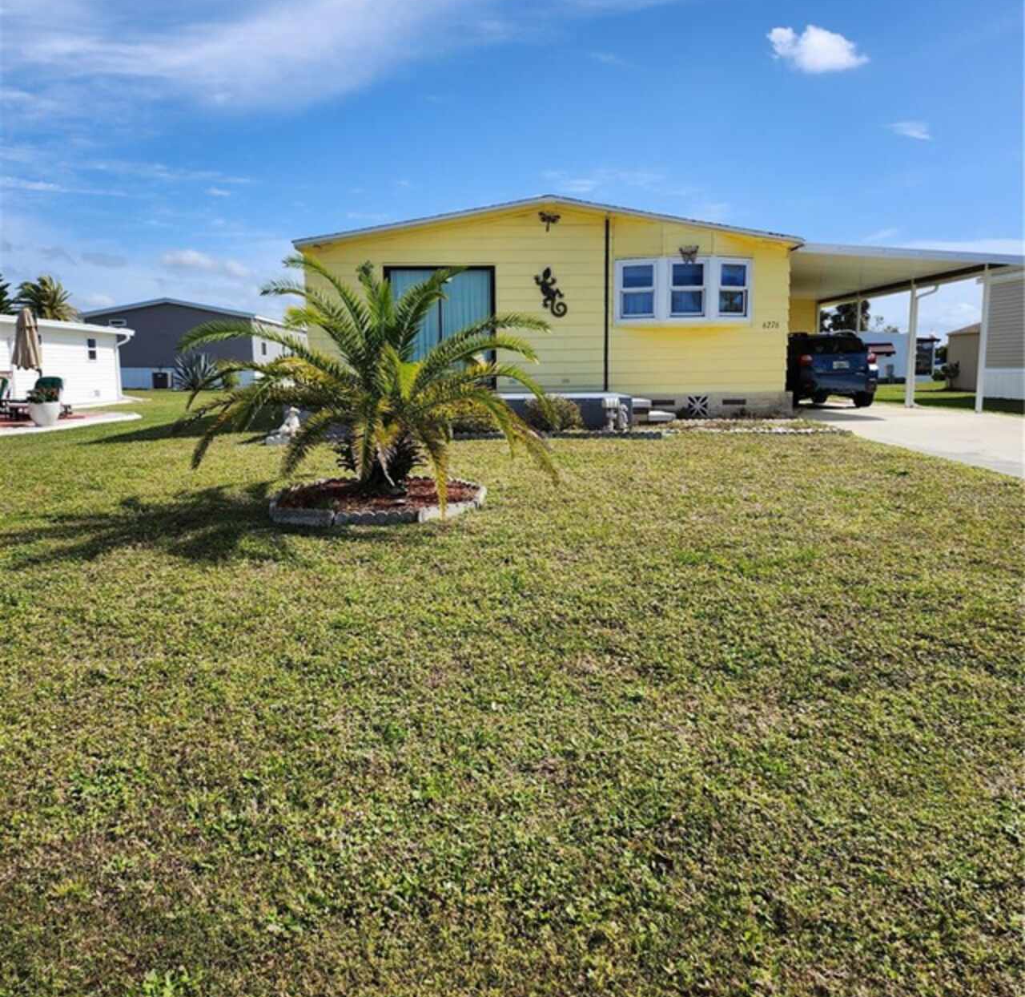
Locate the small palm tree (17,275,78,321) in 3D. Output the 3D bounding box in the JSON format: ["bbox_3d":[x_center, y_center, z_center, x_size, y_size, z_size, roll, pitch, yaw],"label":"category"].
[{"bbox_3d":[-21.170,-7.622,43.306,3.000,5.200,3.000,-1,8,-3],"label":"small palm tree"}]

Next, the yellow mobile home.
[{"bbox_3d":[2.207,-4.017,22.107,12.100,3.560,13.600,-1,8,-3],"label":"yellow mobile home"}]

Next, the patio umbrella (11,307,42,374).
[{"bbox_3d":[-9.908,-2.825,19.298,0.650,2.150,0.600,-1,8,-3],"label":"patio umbrella"}]

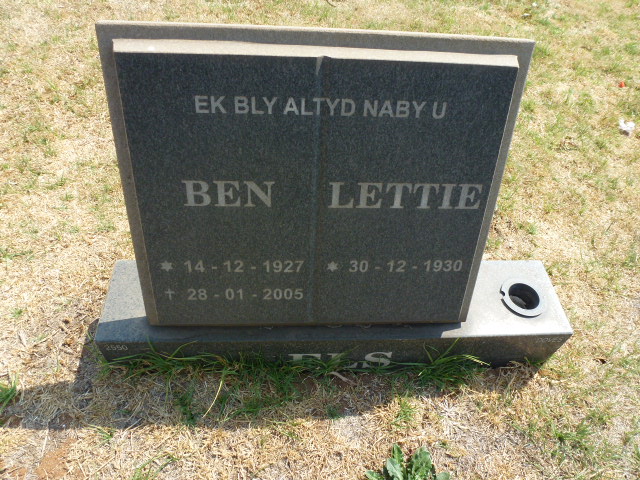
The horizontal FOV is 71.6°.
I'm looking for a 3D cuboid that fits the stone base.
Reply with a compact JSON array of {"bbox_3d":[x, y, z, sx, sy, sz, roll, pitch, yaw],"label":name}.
[{"bbox_3d":[0.042,0.163,0.995,0.960,0.133,0.189,0,51,-5],"label":"stone base"}]

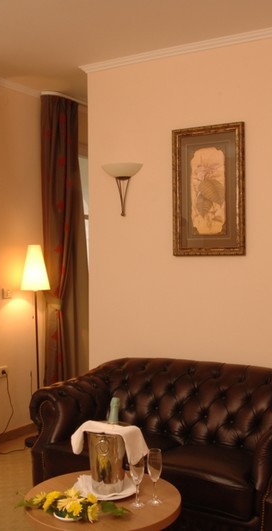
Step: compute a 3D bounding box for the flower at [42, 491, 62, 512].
[{"bbox_3d":[-0.315,0.889,2.090,0.070,0.070,0.075,-1,1,-17],"label":"flower"}]

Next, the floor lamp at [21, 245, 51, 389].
[{"bbox_3d":[-0.783,0.625,4.436,0.250,1.578,0.250,0,1,0],"label":"floor lamp"}]

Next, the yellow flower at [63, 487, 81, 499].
[{"bbox_3d":[-0.248,0.875,2.130,0.072,0.045,0.060,0,1,3],"label":"yellow flower"}]

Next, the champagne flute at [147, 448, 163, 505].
[{"bbox_3d":[0.073,0.829,2.197,0.060,0.213,0.060,0,1,0],"label":"champagne flute"}]

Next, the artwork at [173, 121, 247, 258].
[{"bbox_3d":[0.449,-0.466,3.480,0.479,0.811,0.030,1,1,28],"label":"artwork"}]

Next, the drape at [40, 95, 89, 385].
[{"bbox_3d":[-0.578,0.005,4.626,0.180,2.687,0.410,1,1,35],"label":"drape"}]

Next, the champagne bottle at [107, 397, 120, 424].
[{"bbox_3d":[-0.096,0.725,2.360,0.088,0.320,0.088,5,-3,0],"label":"champagne bottle"}]

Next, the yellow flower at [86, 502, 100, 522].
[{"bbox_3d":[-0.157,0.913,2.050,0.055,0.062,0.058,0,1,-3],"label":"yellow flower"}]

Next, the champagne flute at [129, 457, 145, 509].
[{"bbox_3d":[0.006,0.836,2.165,0.058,0.207,0.058,0,1,-3],"label":"champagne flute"}]

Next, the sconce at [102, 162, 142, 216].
[{"bbox_3d":[-0.093,-0.526,3.837,0.285,0.360,0.160,1,2,29],"label":"sconce"}]

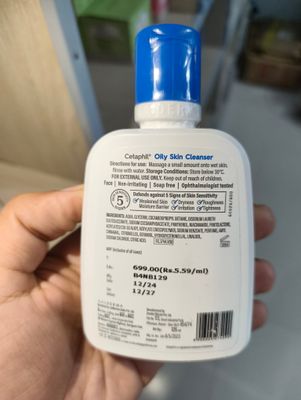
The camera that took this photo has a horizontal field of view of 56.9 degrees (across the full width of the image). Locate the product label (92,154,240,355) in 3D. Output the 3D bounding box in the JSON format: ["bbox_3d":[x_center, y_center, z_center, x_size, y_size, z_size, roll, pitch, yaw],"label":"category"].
[{"bbox_3d":[0.005,0.021,0.106,0.058,0.081,0.006,2,12,5],"label":"product label"}]

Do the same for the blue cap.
[{"bbox_3d":[0.007,-0.051,0.108,0.025,0.026,0.025,1,11,0],"label":"blue cap"}]

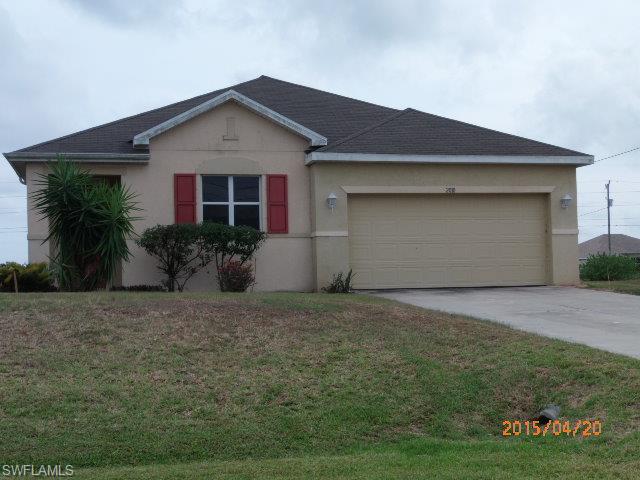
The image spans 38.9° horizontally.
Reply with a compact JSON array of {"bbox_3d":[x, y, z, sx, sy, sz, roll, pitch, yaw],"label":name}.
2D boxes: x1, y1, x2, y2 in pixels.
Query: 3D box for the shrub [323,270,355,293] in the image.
[{"bbox_3d":[0.400,0.909,19.603,0.670,0.490,0.550,-1,-2,-12],"label":"shrub"}]

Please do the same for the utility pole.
[{"bbox_3d":[28.671,-0.916,89.796,0.700,10.000,0.500,-1,-2,-12],"label":"utility pole"}]

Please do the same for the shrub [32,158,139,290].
[{"bbox_3d":[-4.747,-0.309,18.340,2.000,2.660,1.900,-1,-2,-12],"label":"shrub"}]

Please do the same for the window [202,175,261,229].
[{"bbox_3d":[-1.968,-0.815,20.182,1.302,1.278,0.100,-1,-2,-12],"label":"window"}]

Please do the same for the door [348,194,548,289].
[{"bbox_3d":[2.958,0.017,20.708,4.882,2.162,0.200,-1,-2,-12],"label":"door"}]

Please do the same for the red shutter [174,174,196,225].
[{"bbox_3d":[-2.955,-0.799,19.906,0.479,1.298,0.050,-1,-2,-12],"label":"red shutter"}]

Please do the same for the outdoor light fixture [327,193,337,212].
[{"bbox_3d":[0.256,-0.814,19.936,0.210,0.440,0.220,-1,-2,-12],"label":"outdoor light fixture"}]

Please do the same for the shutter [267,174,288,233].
[{"bbox_3d":[-0.951,-0.805,20.340,0.494,1.335,0.050,-1,-2,-12],"label":"shutter"}]

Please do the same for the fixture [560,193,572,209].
[{"bbox_3d":[5.756,-0.910,21.129,0.230,0.380,0.230,-1,-2,-12],"label":"fixture"}]

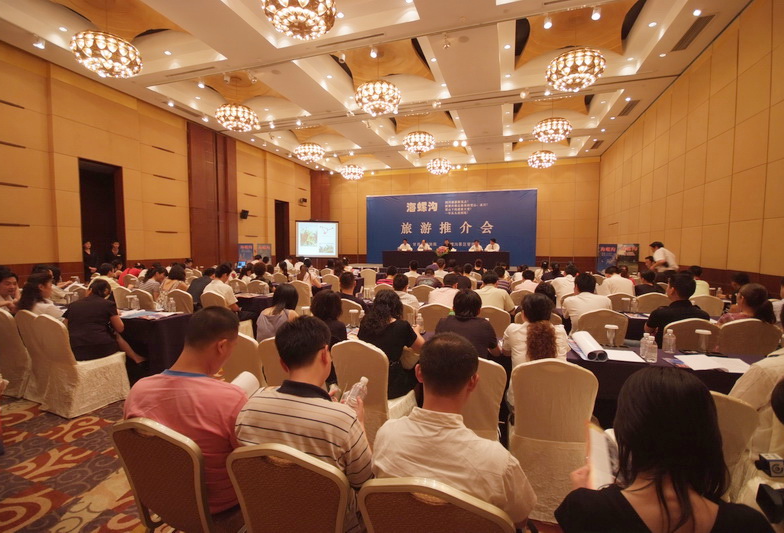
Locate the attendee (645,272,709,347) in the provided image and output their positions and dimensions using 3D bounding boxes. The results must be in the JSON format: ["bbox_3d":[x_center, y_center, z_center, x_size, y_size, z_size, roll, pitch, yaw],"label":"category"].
[{"bbox_3d":[2.810,0.718,3.457,0.520,1.330,0.750,1,3,12],"label":"attendee"}]

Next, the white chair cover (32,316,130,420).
[{"bbox_3d":[-2.935,0.862,3.187,0.470,0.910,0.540,2,4,24],"label":"white chair cover"}]

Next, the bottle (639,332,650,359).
[{"bbox_3d":[1.892,0.582,2.488,0.065,0.188,0.065,1,3,20],"label":"bottle"}]

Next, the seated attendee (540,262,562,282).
[{"bbox_3d":[3.272,0.556,6.678,0.500,1.260,0.750,1,3,19],"label":"seated attendee"}]

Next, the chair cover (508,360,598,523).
[{"bbox_3d":[0.953,0.969,2.103,0.455,0.933,0.540,1,3,15],"label":"chair cover"}]

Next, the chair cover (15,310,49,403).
[{"bbox_3d":[-3.333,0.848,3.386,0.460,0.910,0.540,2,4,24],"label":"chair cover"}]

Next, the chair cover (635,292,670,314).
[{"bbox_3d":[3.711,0.831,4.849,0.470,0.935,0.540,1,3,20],"label":"chair cover"}]

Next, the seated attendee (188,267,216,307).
[{"bbox_3d":[-2.946,0.622,5.373,0.500,1.250,0.820,2,3,22],"label":"seated attendee"}]

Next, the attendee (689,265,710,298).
[{"bbox_3d":[4.270,0.654,4.734,0.480,1.300,0.760,1,3,20],"label":"attendee"}]

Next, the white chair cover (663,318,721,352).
[{"bbox_3d":[2.690,0.899,3.113,0.450,0.935,0.520,1,3,19],"label":"white chair cover"}]

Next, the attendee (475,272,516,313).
[{"bbox_3d":[1.217,0.703,3.931,0.480,1.290,0.760,1,3,20],"label":"attendee"}]

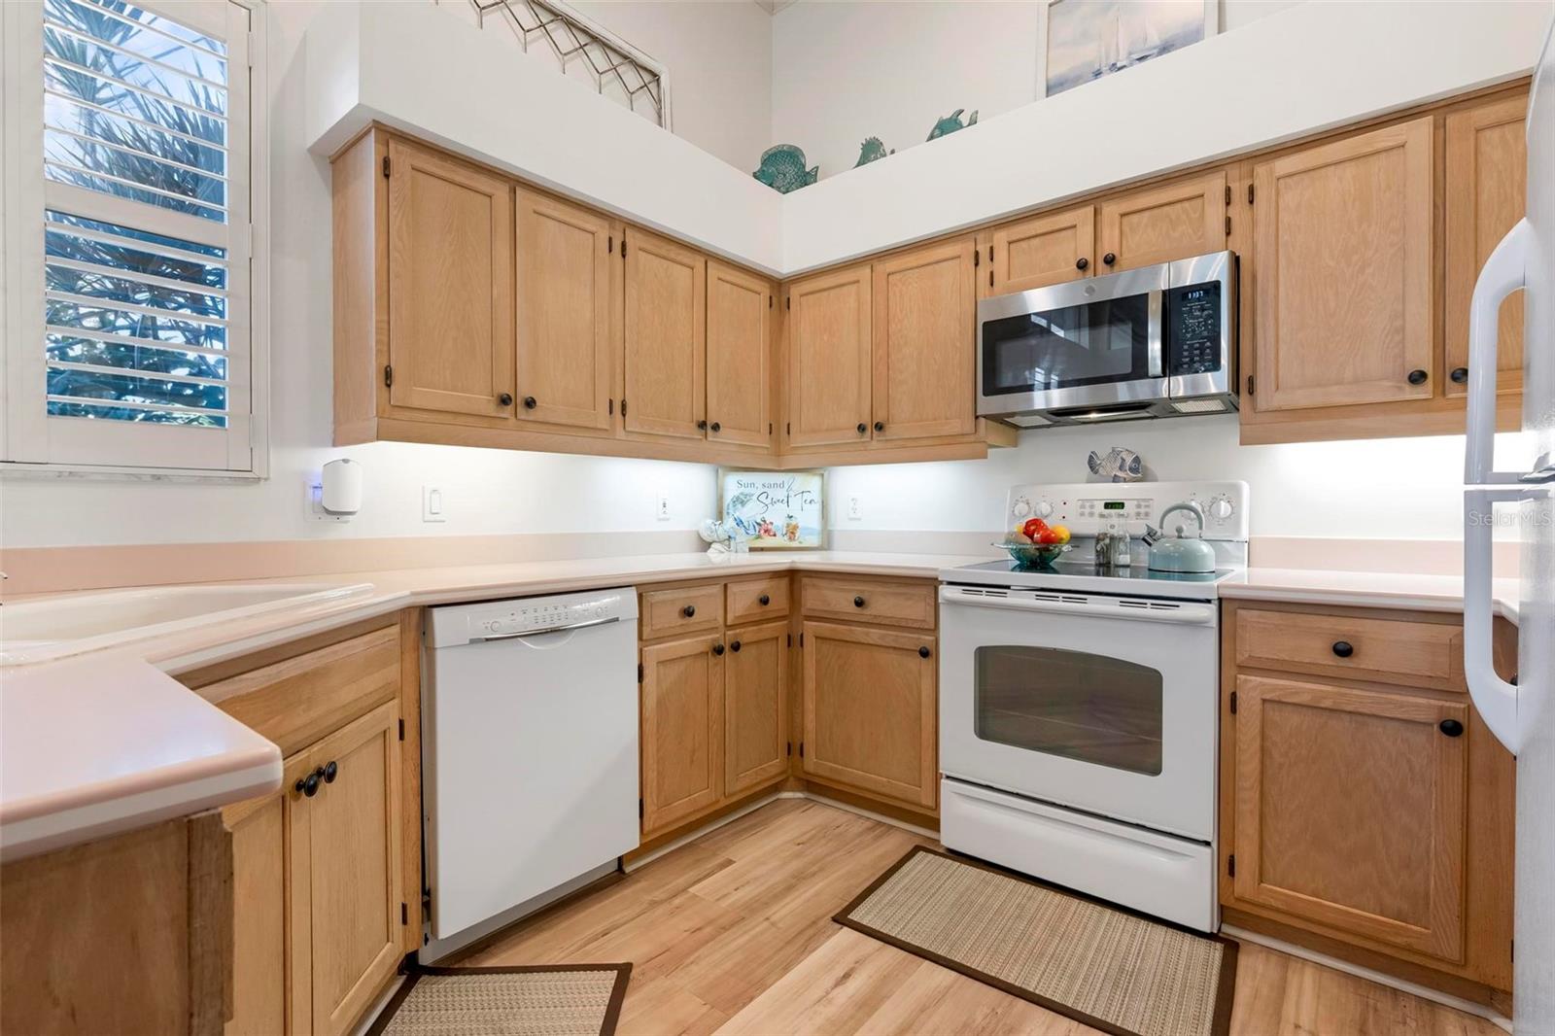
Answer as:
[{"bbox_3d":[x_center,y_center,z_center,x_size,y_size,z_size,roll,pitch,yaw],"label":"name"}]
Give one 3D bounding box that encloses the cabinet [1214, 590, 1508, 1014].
[{"bbox_3d":[1.570,0.636,1.873,0.550,0.855,0.620,0,1,40],"label":"cabinet"}]

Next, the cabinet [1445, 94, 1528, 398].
[{"bbox_3d":[1.925,-0.661,1.763,0.357,0.770,0.320,0,1,40],"label":"cabinet"}]

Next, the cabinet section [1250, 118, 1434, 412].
[{"bbox_3d":[1.616,-0.660,1.988,0.372,0.710,0.319,0,1,39],"label":"cabinet section"}]

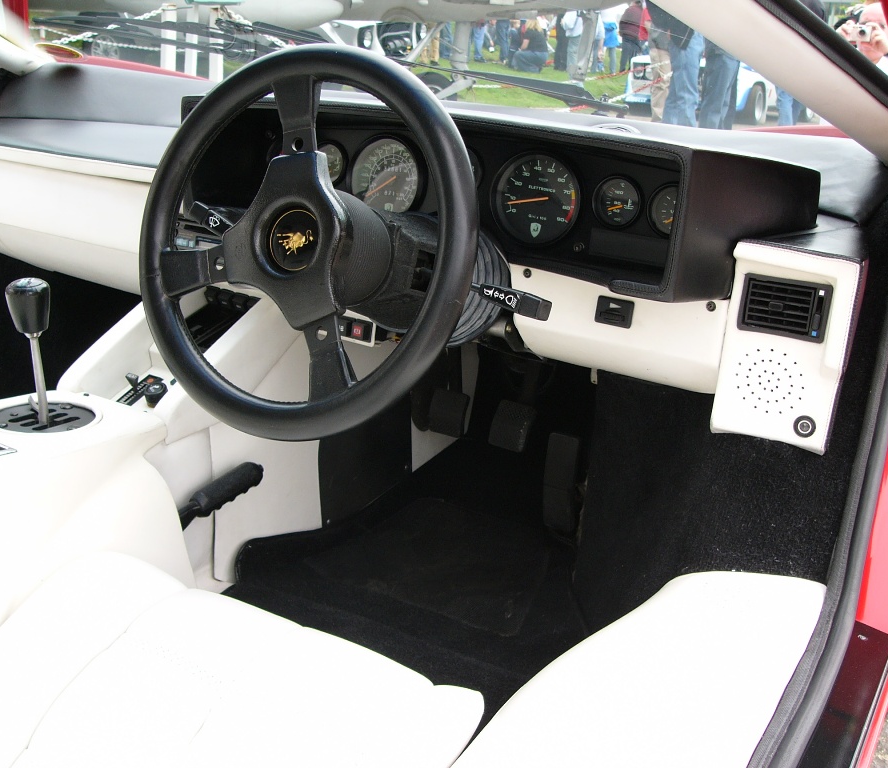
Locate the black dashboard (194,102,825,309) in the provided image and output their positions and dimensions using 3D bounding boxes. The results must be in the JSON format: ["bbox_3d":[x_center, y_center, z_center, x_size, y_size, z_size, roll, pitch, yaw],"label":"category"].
[{"bbox_3d":[0.057,-0.272,1.365,0.670,0.175,0.420,13,20,25],"label":"black dashboard"}]

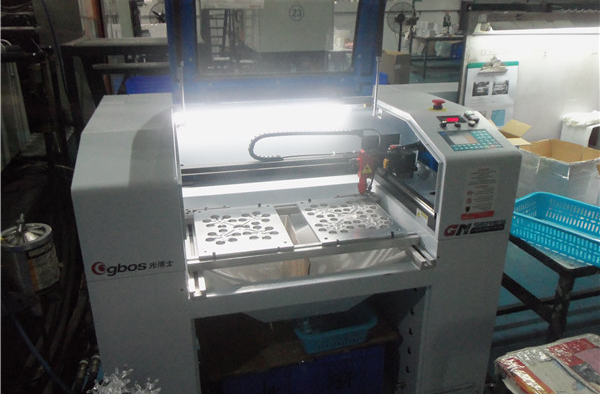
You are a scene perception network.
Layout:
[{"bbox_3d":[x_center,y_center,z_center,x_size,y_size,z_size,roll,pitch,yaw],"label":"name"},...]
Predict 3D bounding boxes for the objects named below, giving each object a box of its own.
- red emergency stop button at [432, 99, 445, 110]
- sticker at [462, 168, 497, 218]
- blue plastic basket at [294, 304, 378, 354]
[{"bbox_3d":[0.446,-0.296,1.561,0.040,0.032,0.040,-5,21,-13],"label":"red emergency stop button"},{"bbox_3d":[0.515,-0.009,1.379,0.101,0.154,0.002,-5,21,-13],"label":"sticker"},{"bbox_3d":[0.088,0.424,1.673,0.280,0.100,0.270,-6,21,-15],"label":"blue plastic basket"}]

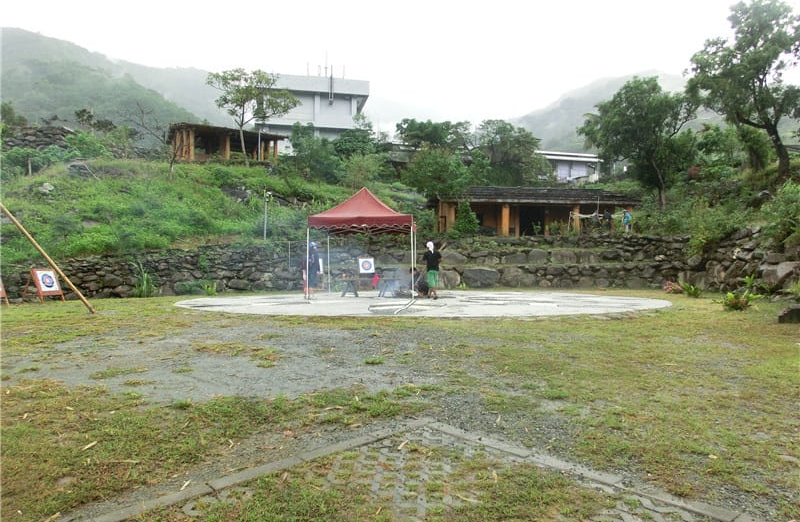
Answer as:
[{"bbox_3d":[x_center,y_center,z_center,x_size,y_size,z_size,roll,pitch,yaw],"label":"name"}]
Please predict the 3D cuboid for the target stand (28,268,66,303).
[{"bbox_3d":[-9.560,0.660,14.900,0.750,0.950,0.680,0,1,18],"label":"target stand"}]

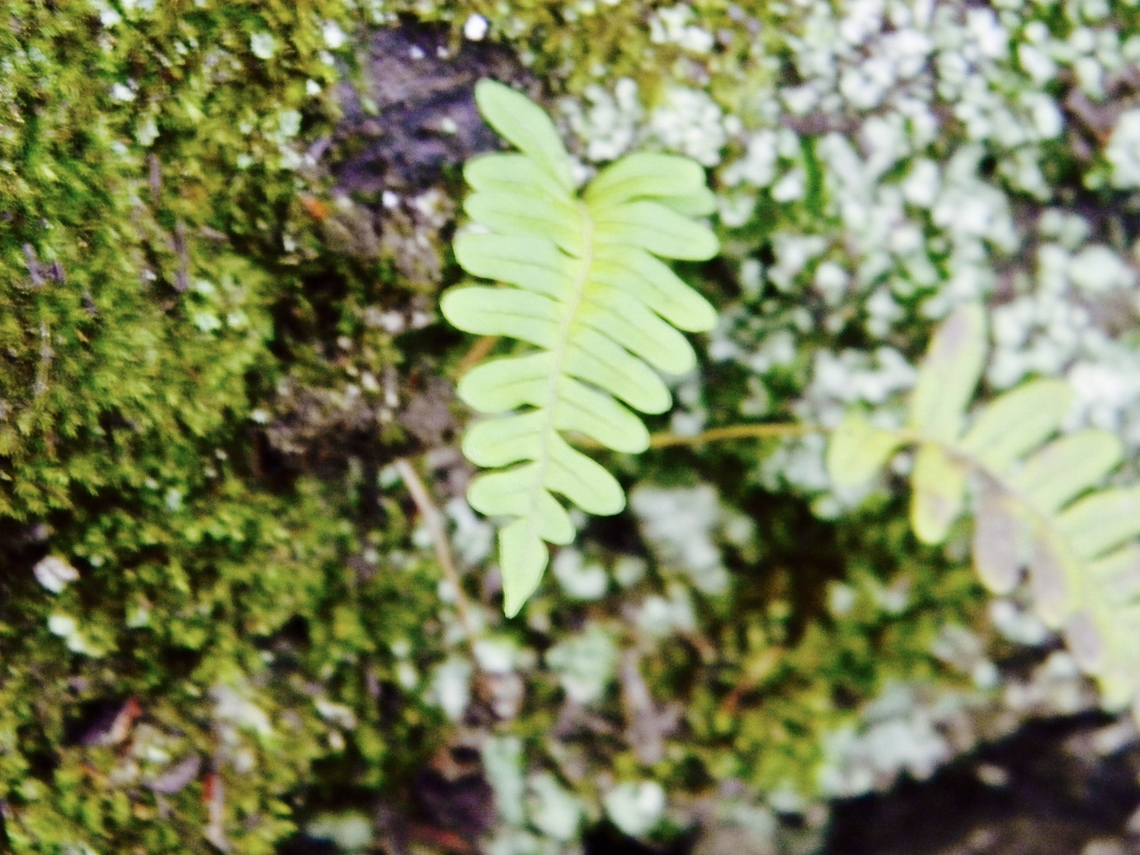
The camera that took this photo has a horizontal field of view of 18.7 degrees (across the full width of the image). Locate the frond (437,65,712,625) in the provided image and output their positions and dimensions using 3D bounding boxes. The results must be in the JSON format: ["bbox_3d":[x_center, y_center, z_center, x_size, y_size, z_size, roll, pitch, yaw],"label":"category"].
[{"bbox_3d":[0.001,-0.010,0.450,0.035,0.069,0.022,8,0,0],"label":"frond"}]

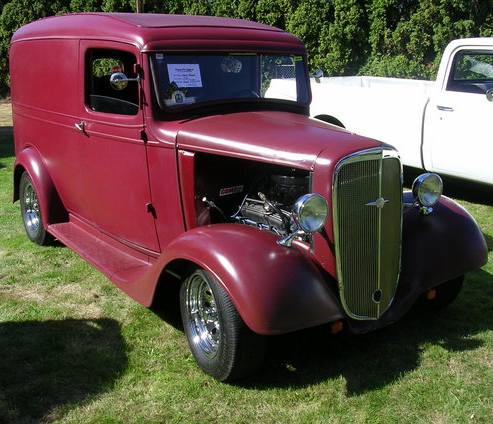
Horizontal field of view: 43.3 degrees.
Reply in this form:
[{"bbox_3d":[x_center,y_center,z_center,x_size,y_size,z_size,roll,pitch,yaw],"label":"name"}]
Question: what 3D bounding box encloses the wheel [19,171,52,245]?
[{"bbox_3d":[-1.727,-0.057,5.321,0.217,0.650,0.650,-10,18,-34],"label":"wheel"}]

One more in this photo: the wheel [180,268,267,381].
[{"bbox_3d":[-0.130,0.518,3.157,0.202,0.662,0.662,-8,17,-28],"label":"wheel"}]

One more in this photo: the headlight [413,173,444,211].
[{"bbox_3d":[0.989,-0.127,3.483,0.197,0.197,0.163,-10,18,-34],"label":"headlight"}]

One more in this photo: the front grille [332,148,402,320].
[{"bbox_3d":[0.662,0.119,3.254,0.522,0.926,0.138,-10,16,-34],"label":"front grille"}]

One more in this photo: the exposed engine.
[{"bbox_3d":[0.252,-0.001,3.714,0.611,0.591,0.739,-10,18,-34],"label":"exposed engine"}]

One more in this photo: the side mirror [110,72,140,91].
[{"bbox_3d":[-0.710,-0.767,3.648,0.179,0.108,0.079,-3,15,-13],"label":"side mirror"}]

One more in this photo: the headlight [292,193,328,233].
[{"bbox_3d":[0.286,0.001,3.000,0.197,0.197,0.163,-10,18,-34],"label":"headlight"}]

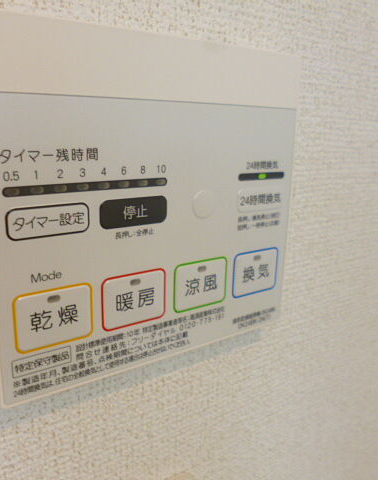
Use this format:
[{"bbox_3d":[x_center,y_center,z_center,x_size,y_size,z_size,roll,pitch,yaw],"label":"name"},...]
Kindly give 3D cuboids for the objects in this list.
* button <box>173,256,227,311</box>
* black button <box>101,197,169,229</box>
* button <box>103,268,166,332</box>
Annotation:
[{"bbox_3d":[0.006,0.018,0.180,0.026,0.020,0.003,-9,18,-34],"label":"button"},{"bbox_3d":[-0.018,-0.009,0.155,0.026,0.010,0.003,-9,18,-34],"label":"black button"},{"bbox_3d":[-0.019,0.022,0.163,0.026,0.020,0.003,-9,18,-34],"label":"button"}]

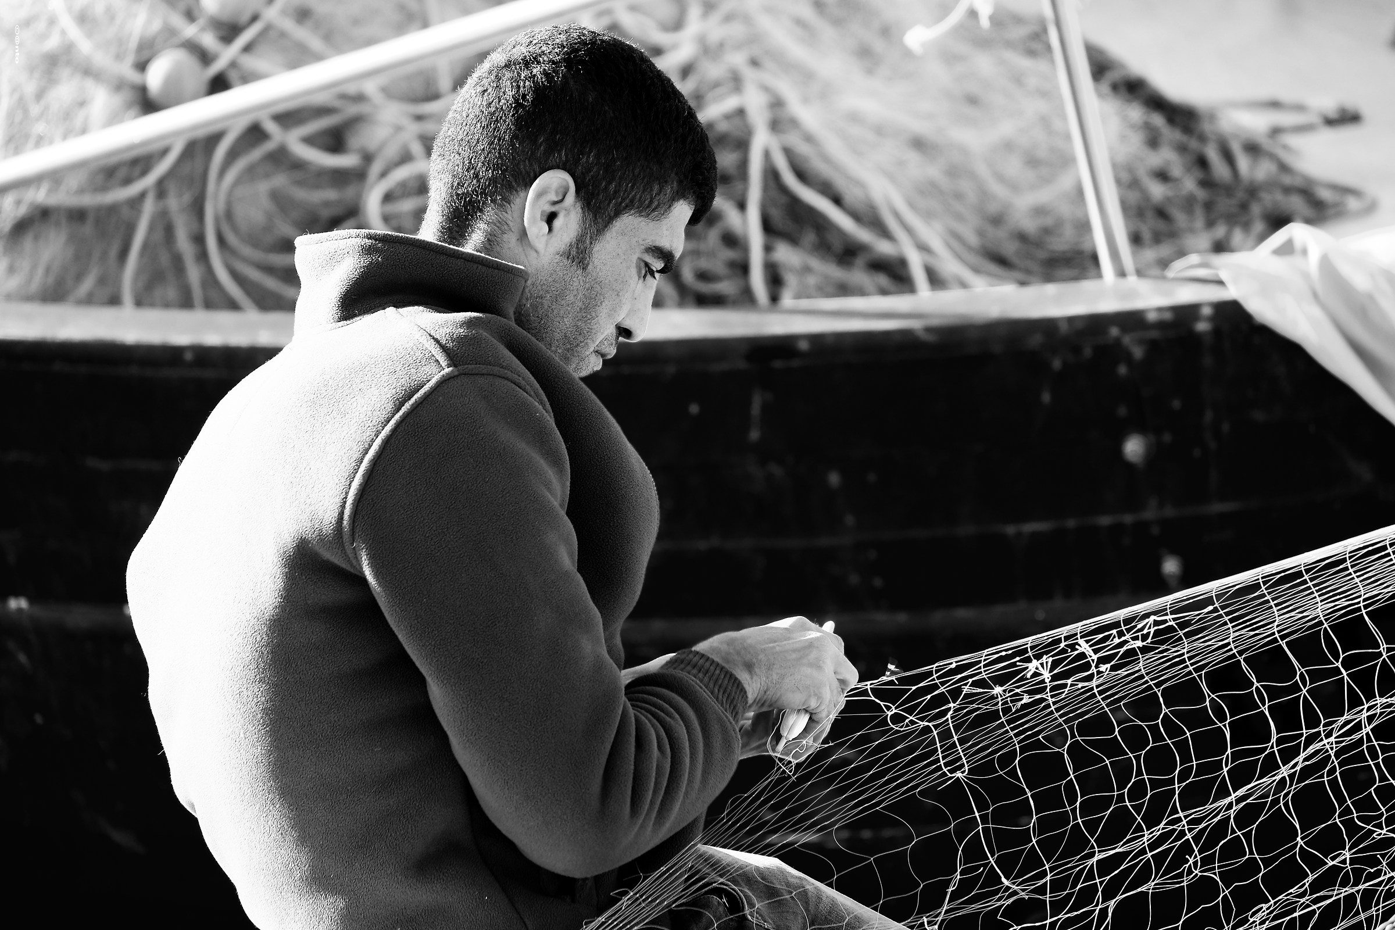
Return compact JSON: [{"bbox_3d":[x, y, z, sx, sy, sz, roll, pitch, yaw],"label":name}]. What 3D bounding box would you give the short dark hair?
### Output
[{"bbox_3d":[-0.091,-0.223,7.400,0.208,0.200,0.168,30,-8,-14],"label":"short dark hair"}]

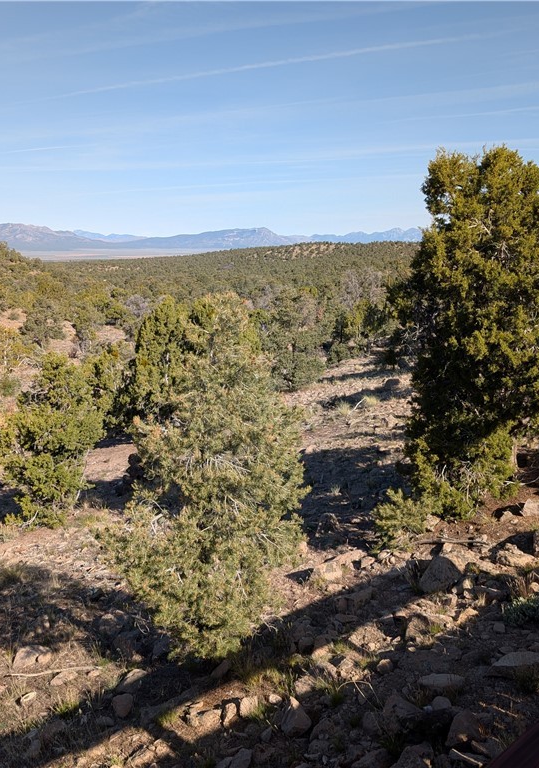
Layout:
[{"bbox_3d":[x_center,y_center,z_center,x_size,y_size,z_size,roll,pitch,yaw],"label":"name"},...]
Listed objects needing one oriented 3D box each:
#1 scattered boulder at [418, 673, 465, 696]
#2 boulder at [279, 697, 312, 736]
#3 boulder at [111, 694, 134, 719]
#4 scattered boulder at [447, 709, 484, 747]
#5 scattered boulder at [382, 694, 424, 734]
[{"bbox_3d":[1.325,2.317,5.467,0.360,0.111,0.198,3,11,15],"label":"scattered boulder"},{"bbox_3d":[0.192,2.446,5.216,0.235,0.282,0.177,0,11,2],"label":"boulder"},{"bbox_3d":[-1.558,3.423,7.485,0.230,0.169,0.184,-3,11,-13],"label":"boulder"},{"bbox_3d":[1.838,3.207,6.608,0.367,0.236,0.294,3,12,17],"label":"scattered boulder"},{"bbox_3d":[0.957,2.377,5.100,0.296,0.244,0.222,2,11,12],"label":"scattered boulder"}]

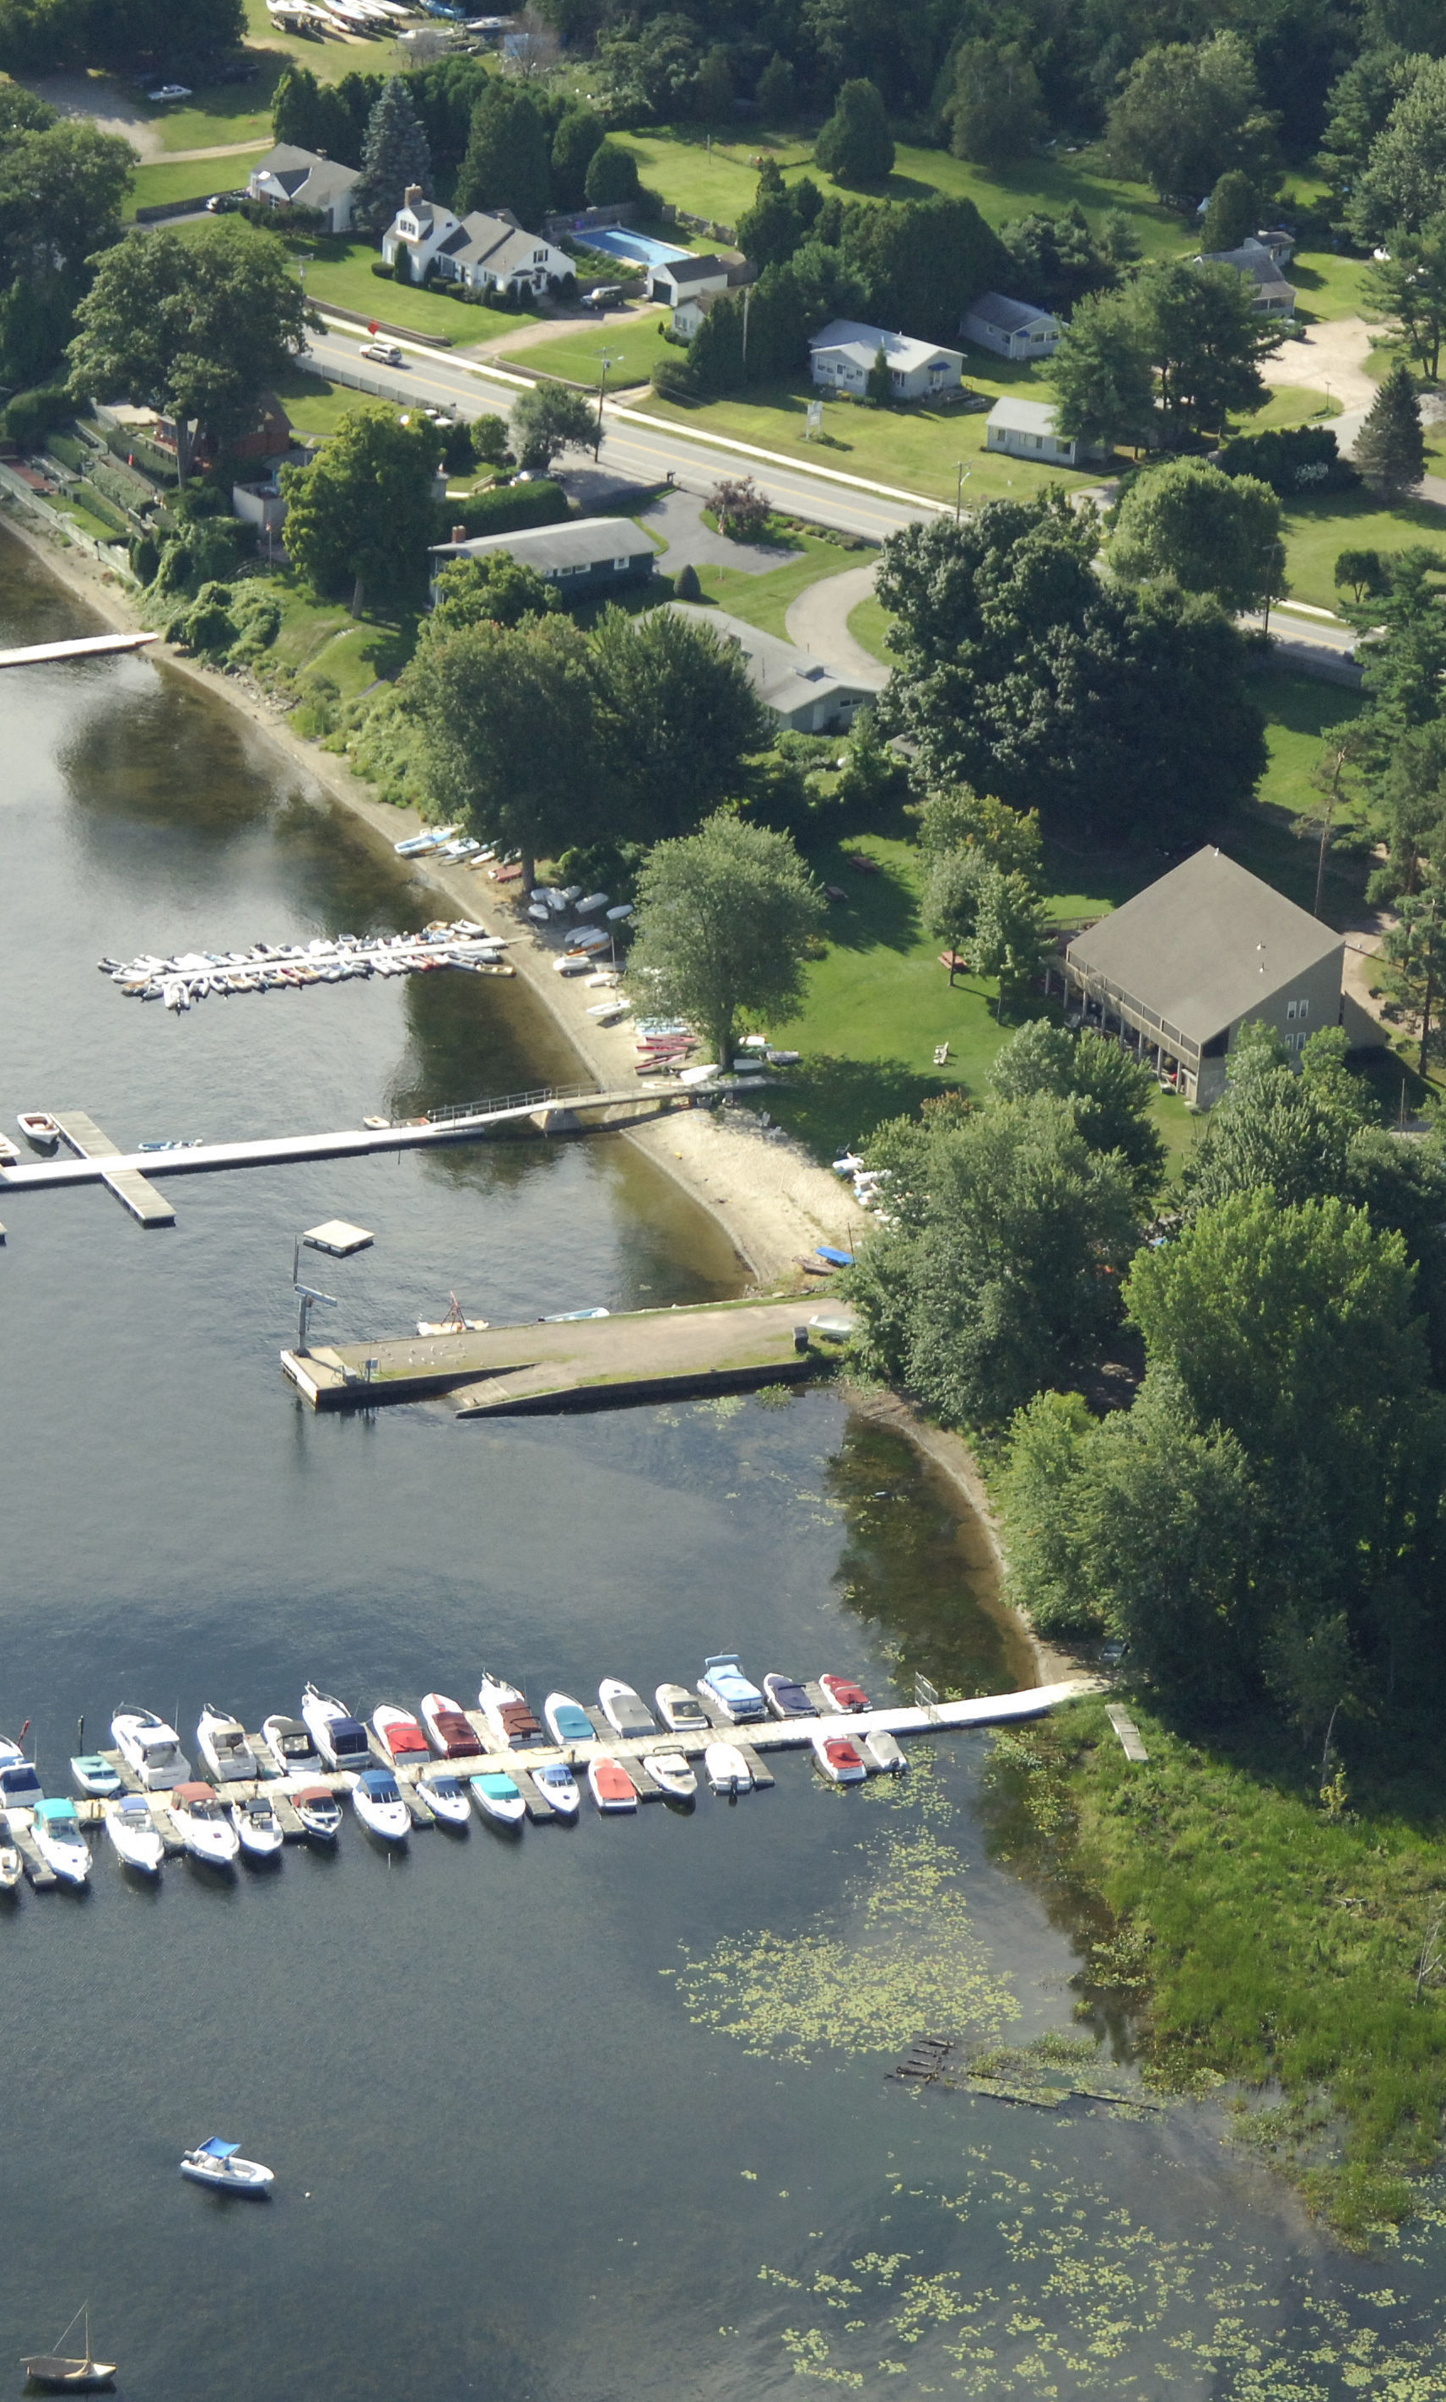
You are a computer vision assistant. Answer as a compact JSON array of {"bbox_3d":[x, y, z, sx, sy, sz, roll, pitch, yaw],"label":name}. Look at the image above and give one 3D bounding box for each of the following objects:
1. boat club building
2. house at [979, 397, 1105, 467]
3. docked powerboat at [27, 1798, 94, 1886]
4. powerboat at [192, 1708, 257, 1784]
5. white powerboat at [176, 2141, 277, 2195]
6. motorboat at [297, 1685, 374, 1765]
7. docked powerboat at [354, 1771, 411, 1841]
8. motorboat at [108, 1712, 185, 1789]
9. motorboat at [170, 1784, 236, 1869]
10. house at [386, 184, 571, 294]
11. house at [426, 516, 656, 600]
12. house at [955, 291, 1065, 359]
[{"bbox_3d":[40.510,-18.770,735.270,12.950,13.300,24.500,-8,24,-24],"label":"boat club building"},{"bbox_3d":[32.830,-78.060,881.840,9.920,4.790,7.150,12,24,24],"label":"house"},{"bbox_3d":[-41.478,40.293,551.293,2.760,2.460,7.880,-5,23,-17],"label":"docked powerboat"},{"bbox_3d":[-34.780,37.920,608.650,2.530,2.500,7.620,-6,23,-19],"label":"powerboat"},{"bbox_3d":[-28.680,56.030,507.890,5.490,2.060,2.160,10,23,19],"label":"white powerboat"},{"bbox_3d":[-25.424,33.996,568.469,2.760,2.460,8.960,-5,23,-18],"label":"motorboat"},{"bbox_3d":[-21.530,38.220,553.310,2.550,2.350,7.060,-6,23,-19],"label":"docked powerboat"},{"bbox_3d":[-37.162,35.064,564.410,2.960,2.660,8.670,-5,23,-18],"label":"motorboat"},{"bbox_3d":[-32.310,39.240,549.610,2.690,2.450,7.640,-6,23,-19],"label":"motorboat"},{"bbox_3d":[-24.637,-97.594,888.190,12.310,7.290,17.530,-16,28,-37],"label":"house"},{"bbox_3d":[-17.290,-56.950,777.340,21.060,5.190,10.680,-10,25,-29],"label":"house"},{"bbox_3d":[29.498,-87.614,873.230,7.290,3.940,9.160,-11,25,-29],"label":"house"}]

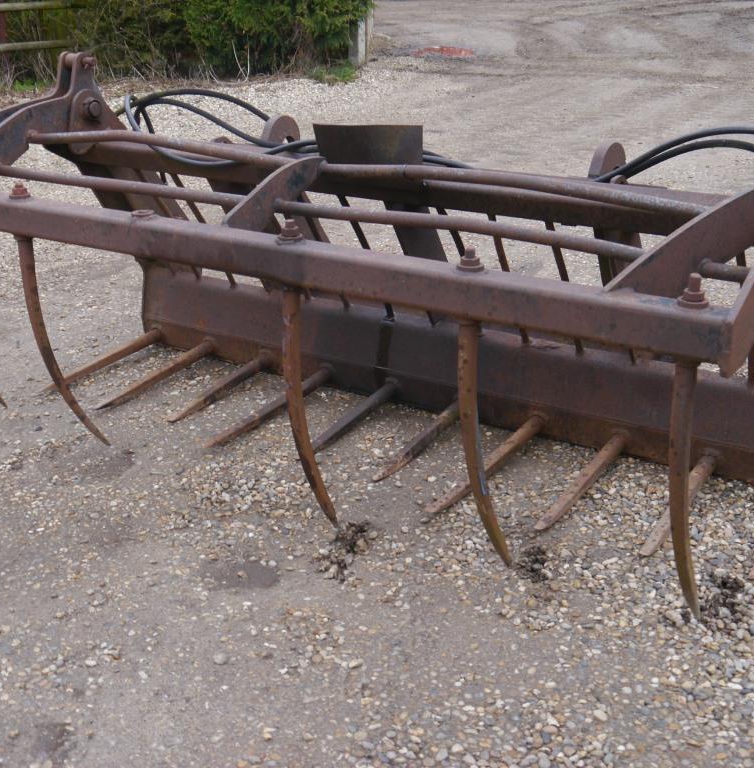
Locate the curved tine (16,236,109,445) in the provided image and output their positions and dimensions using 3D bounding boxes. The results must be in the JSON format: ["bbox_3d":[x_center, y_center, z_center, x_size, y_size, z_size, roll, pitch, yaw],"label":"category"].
[{"bbox_3d":[-0.864,-0.100,3.118,0.038,0.676,0.218,13,26,32],"label":"curved tine"}]

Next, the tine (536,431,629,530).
[{"bbox_3d":[0.542,0.256,2.968,0.042,0.042,0.538,13,30,32],"label":"tine"}]

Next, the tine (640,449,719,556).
[{"bbox_3d":[0.763,0.301,2.840,0.042,0.042,0.517,12,30,31],"label":"tine"}]

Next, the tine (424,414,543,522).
[{"bbox_3d":[0.302,0.215,3.086,0.042,0.042,0.602,14,30,34],"label":"tine"}]

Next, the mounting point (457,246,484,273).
[{"bbox_3d":[0.183,-0.246,2.186,0.053,0.044,0.053,-1,22,0],"label":"mounting point"}]

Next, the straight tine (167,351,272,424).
[{"bbox_3d":[-0.507,0.013,3.642,0.042,0.042,0.531,11,29,29],"label":"straight tine"}]

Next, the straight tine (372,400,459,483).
[{"bbox_3d":[0.128,0.158,3.239,0.042,0.042,0.527,12,29,30],"label":"straight tine"}]

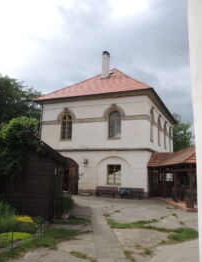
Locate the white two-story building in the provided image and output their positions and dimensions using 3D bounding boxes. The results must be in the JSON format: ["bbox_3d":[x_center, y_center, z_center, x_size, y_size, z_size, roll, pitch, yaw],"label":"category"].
[{"bbox_3d":[2.092,-0.763,27.754,10.900,14.200,16.400,-3,-9,23],"label":"white two-story building"}]

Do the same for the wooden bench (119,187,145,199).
[{"bbox_3d":[2.207,4.640,17.851,1.880,0.770,0.600,-3,-9,23],"label":"wooden bench"}]

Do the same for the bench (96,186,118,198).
[{"bbox_3d":[0.409,4.725,18.624,1.800,0.770,0.600,-3,-9,23],"label":"bench"}]

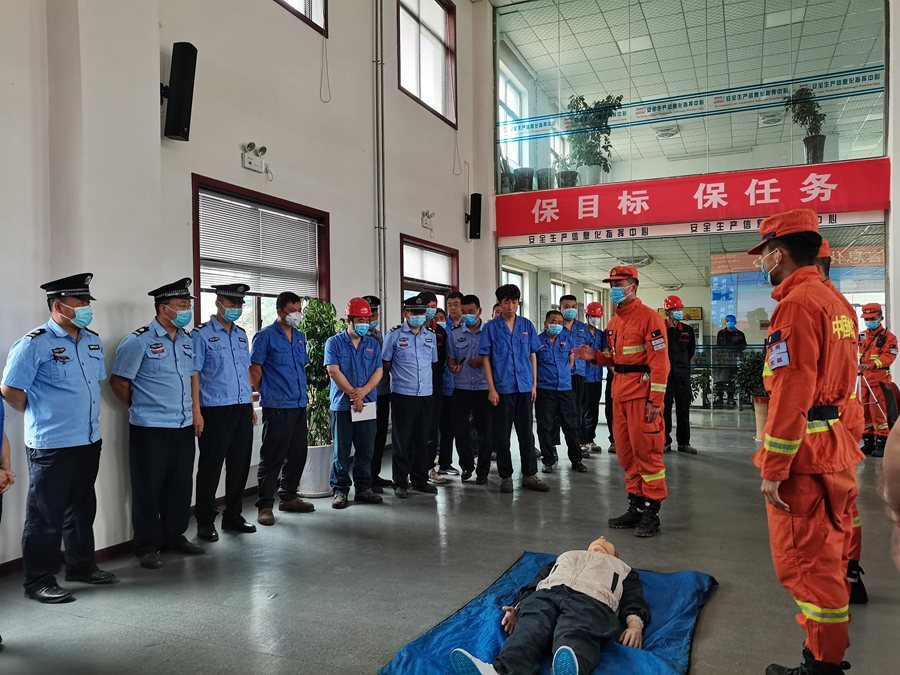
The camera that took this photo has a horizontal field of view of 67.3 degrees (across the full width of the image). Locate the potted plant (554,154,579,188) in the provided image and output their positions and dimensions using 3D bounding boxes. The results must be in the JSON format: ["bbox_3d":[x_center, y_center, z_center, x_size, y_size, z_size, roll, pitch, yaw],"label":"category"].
[{"bbox_3d":[1.857,-2.619,10.731,0.360,0.603,0.360,0,0,24],"label":"potted plant"}]

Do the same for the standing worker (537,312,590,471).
[{"bbox_3d":[1.115,0.527,6.881,0.550,1.603,0.380,-1,0,0],"label":"standing worker"}]

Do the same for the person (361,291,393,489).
[{"bbox_3d":[-0.698,0.493,6.166,0.480,1.743,0.340,-1,0,-23],"label":"person"}]

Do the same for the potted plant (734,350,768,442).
[{"bbox_3d":[4.083,0.727,8.735,0.820,1.143,0.780,-1,0,24],"label":"potted plant"}]

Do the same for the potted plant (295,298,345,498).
[{"bbox_3d":[-1.170,0.502,5.879,0.500,1.700,0.520,-1,0,0],"label":"potted plant"}]

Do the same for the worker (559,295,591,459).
[{"bbox_3d":[1.341,0.435,7.446,0.480,1.806,0.320,-1,0,-5],"label":"worker"}]

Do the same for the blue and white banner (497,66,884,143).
[{"bbox_3d":[3.187,-3.319,9.807,5.310,0.320,0.030,-1,0,24],"label":"blue and white banner"}]

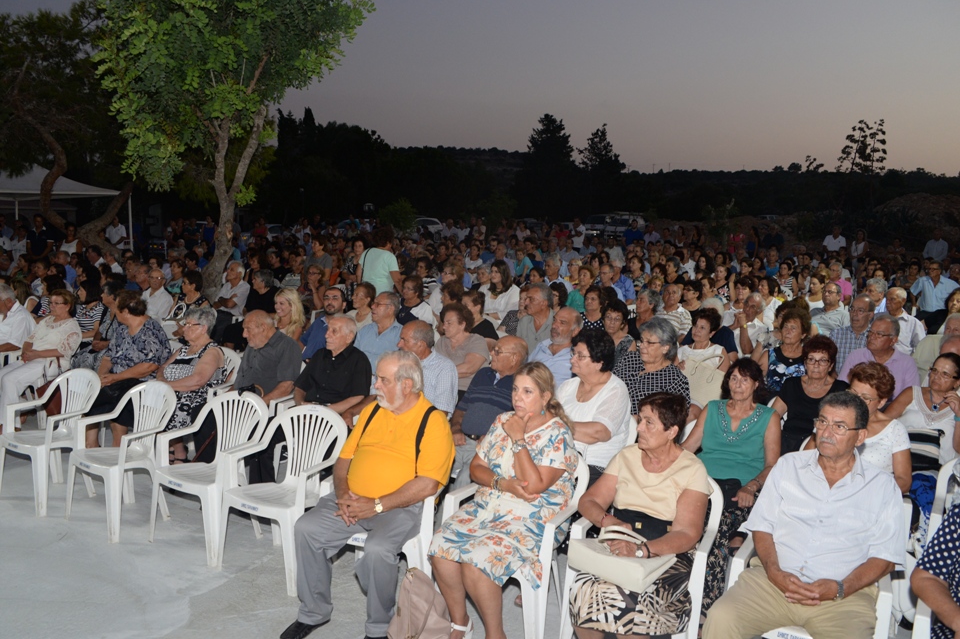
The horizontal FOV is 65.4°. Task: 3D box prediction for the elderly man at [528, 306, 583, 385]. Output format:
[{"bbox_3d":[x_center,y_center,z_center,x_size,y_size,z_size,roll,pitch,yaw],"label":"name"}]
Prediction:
[{"bbox_3d":[0.433,0.561,4.634,0.560,1.231,0.800,6,11,33],"label":"elderly man"}]

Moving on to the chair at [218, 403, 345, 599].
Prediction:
[{"bbox_3d":[-1.081,0.947,4.115,0.580,0.850,0.530,5,11,29],"label":"chair"}]

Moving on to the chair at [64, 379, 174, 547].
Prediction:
[{"bbox_3d":[-2.161,0.822,4.554,0.570,0.810,0.545,7,12,35],"label":"chair"}]

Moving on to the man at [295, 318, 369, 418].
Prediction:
[{"bbox_3d":[-1.014,0.628,4.795,0.540,1.257,0.800,6,11,32],"label":"man"}]

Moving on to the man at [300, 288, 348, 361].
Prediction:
[{"bbox_3d":[-1.167,0.345,6.073,0.520,1.200,0.750,6,12,32],"label":"man"}]

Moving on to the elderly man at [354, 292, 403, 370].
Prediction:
[{"bbox_3d":[-0.777,0.385,5.827,0.540,1.200,0.750,6,12,32],"label":"elderly man"}]

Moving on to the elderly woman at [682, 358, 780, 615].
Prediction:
[{"bbox_3d":[1.207,0.783,3.584,0.500,1.170,0.720,5,11,28],"label":"elderly woman"}]

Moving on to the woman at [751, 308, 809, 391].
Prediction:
[{"bbox_3d":[2.014,0.580,5.037,0.520,1.272,0.780,6,11,32],"label":"woman"}]

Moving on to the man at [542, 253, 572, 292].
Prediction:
[{"bbox_3d":[0.779,-0.096,8.313,0.520,1.250,0.750,6,12,32],"label":"man"}]

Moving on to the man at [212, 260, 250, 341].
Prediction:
[{"bbox_3d":[-2.760,-0.024,8.168,0.520,1.220,0.750,6,12,32],"label":"man"}]

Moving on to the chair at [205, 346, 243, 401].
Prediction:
[{"bbox_3d":[-2.025,0.644,5.495,0.570,0.800,0.540,6,11,35],"label":"chair"}]

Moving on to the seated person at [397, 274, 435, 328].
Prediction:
[{"bbox_3d":[-0.733,0.271,6.415,0.530,1.249,0.780,6,11,33],"label":"seated person"}]

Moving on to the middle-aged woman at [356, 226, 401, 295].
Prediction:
[{"bbox_3d":[-1.133,-0.285,8.581,0.520,1.560,0.400,2,10,11],"label":"middle-aged woman"}]

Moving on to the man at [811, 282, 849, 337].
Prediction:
[{"bbox_3d":[2.855,0.319,6.207,0.550,1.218,0.780,5,10,30],"label":"man"}]

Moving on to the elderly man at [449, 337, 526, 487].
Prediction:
[{"bbox_3d":[0.042,0.698,3.919,0.560,1.184,0.820,7,11,36],"label":"elderly man"}]

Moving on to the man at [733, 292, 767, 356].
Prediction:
[{"bbox_3d":[2.114,0.427,5.943,0.520,1.260,0.770,6,10,32],"label":"man"}]

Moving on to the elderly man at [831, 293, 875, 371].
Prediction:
[{"bbox_3d":[2.779,0.474,5.555,0.530,1.295,0.770,5,10,30],"label":"elderly man"}]

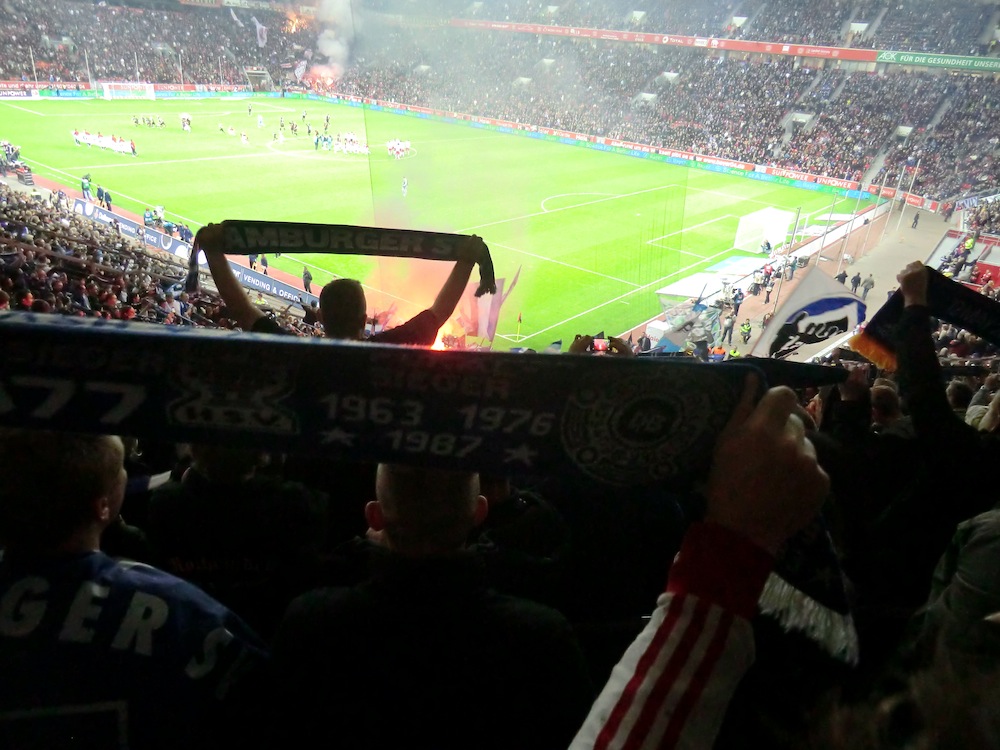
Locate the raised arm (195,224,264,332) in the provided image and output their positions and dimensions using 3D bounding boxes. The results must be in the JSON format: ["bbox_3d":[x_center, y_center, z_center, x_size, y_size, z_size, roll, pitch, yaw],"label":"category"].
[{"bbox_3d":[-0.993,-0.351,2.550,0.160,0.442,0.170,-27,-4,7],"label":"raised arm"}]

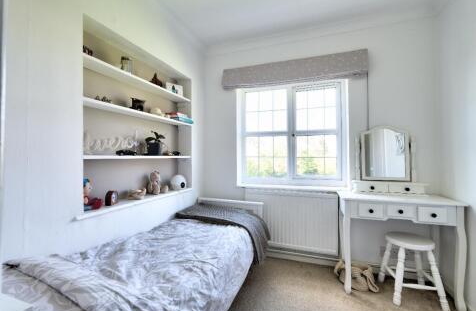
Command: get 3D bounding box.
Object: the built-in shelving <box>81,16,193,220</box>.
[{"bbox_3d":[-0.791,-0.237,1.724,0.204,1.216,1.120,0,0,21],"label":"built-in shelving"}]

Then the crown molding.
[{"bbox_3d":[0.641,-1.244,2.031,2.229,0.097,0.092,0,0,18],"label":"crown molding"}]

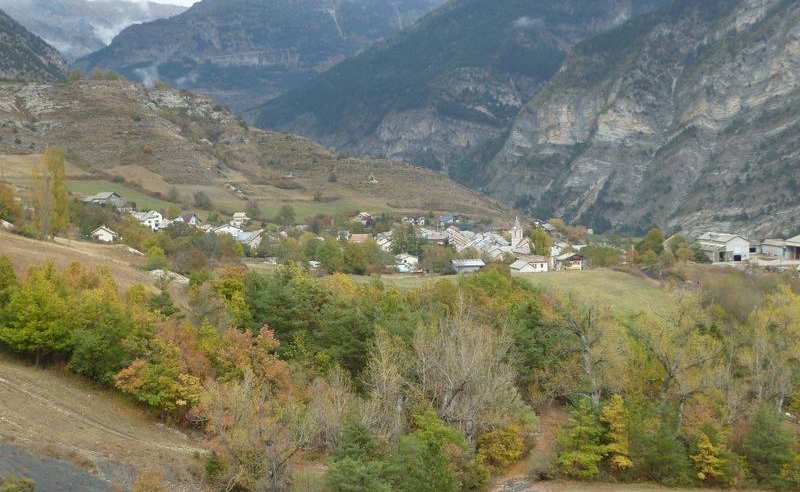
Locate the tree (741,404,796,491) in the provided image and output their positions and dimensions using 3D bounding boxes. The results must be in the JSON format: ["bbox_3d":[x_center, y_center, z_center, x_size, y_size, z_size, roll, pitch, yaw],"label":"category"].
[{"bbox_3d":[36.430,19.970,126.000,5.300,8.000,5.300,0,3,0],"label":"tree"}]

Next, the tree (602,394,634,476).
[{"bbox_3d":[21.120,18.389,124.000,3.100,7.800,3.100,0,4,0],"label":"tree"}]

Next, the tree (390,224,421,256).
[{"bbox_3d":[2.726,-3.222,630.000,14.500,17.000,14.000,0,4,0],"label":"tree"}]

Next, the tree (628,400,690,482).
[{"bbox_3d":[25.620,19.480,126.000,6.200,8.200,6.000,0,3,0],"label":"tree"}]

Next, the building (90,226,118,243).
[{"bbox_3d":[-111.588,-4.343,480.000,9.500,6.000,9.000,0,4,-2],"label":"building"}]

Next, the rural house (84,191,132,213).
[{"bbox_3d":[-165.117,-25.207,720.000,22.000,11.500,15.000,-1,4,-20],"label":"rural house"}]

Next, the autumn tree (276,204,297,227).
[{"bbox_3d":[-61.610,-16.560,690.000,10.800,12.000,10.500,0,3,0],"label":"autumn tree"}]

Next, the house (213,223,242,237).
[{"bbox_3d":[-75.780,-6.830,560.000,13.000,6.600,11.000,-1,3,-18],"label":"house"}]

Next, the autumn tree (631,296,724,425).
[{"bbox_3d":[30.560,13.000,140.000,10.000,14.600,9.500,0,3,0],"label":"autumn tree"}]

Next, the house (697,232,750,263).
[{"bbox_3d":[139.977,0.865,550.000,14.000,11.800,21.000,-1,4,-19],"label":"house"}]

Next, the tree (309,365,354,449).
[{"bbox_3d":[-7.540,17.680,140.000,5.000,9.100,5.000,0,3,0],"label":"tree"}]

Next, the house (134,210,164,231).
[{"bbox_3d":[-136.523,-13.571,690.000,14.000,11.000,11.000,-1,4,-14],"label":"house"}]

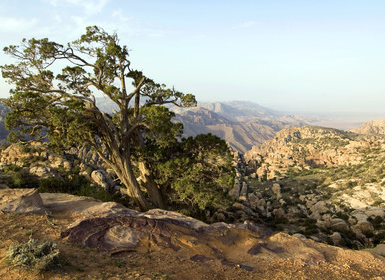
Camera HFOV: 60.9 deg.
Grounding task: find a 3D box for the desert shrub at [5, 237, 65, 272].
[{"bbox_3d":[-1.727,1.260,3.600,0.600,0.300,0.500,-2,5,-26],"label":"desert shrub"}]

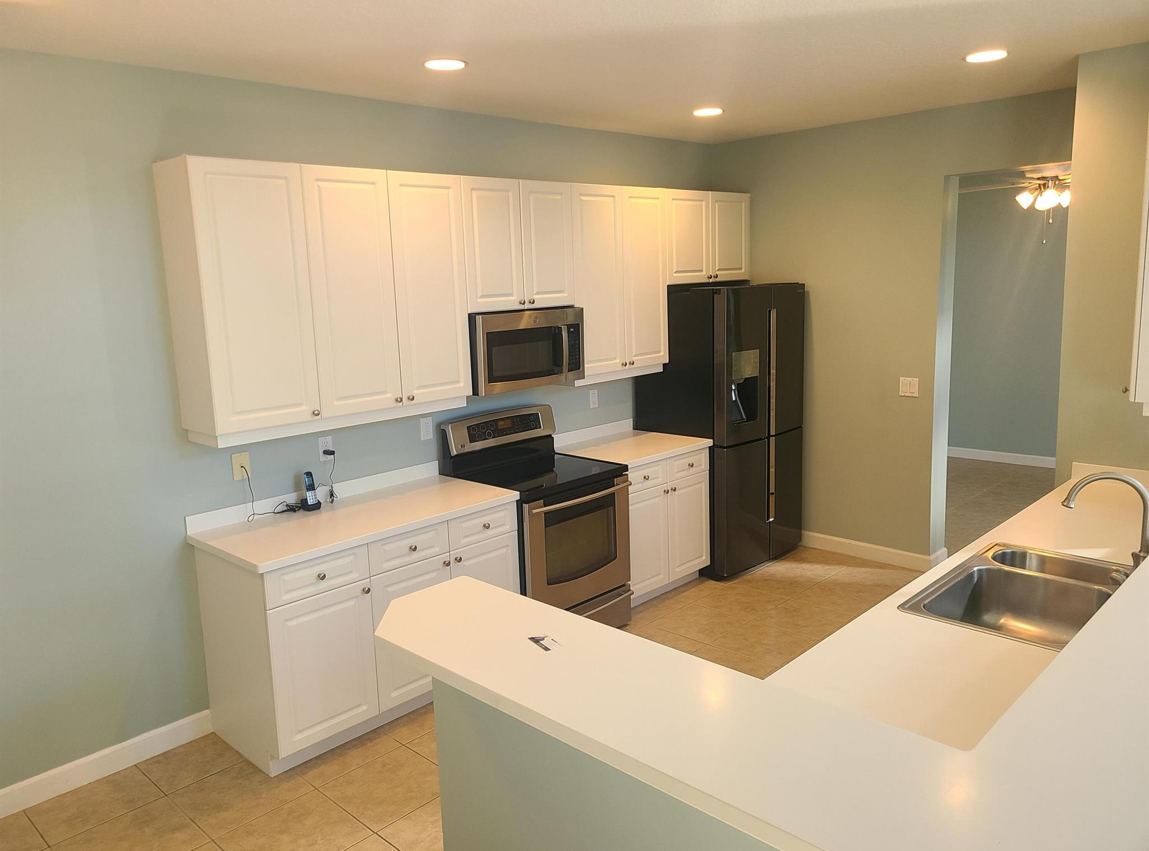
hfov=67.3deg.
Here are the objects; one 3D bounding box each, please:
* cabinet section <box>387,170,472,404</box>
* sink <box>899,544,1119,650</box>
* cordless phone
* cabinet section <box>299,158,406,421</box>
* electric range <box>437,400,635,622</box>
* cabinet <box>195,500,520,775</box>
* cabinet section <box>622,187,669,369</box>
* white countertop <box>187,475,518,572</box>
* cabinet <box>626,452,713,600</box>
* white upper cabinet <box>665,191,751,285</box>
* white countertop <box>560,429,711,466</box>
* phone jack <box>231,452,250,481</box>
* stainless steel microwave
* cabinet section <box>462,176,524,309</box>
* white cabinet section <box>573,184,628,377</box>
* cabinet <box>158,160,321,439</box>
[{"bbox_3d":[-0.787,-0.657,4.169,0.332,1.058,0.415,8,14,43],"label":"cabinet section"},{"bbox_3d":[1.472,0.614,2.738,0.556,0.196,0.832,8,14,43],"label":"sink"},{"bbox_3d":[-1.216,0.300,3.977,0.087,0.168,0.084,8,14,43],"label":"cordless phone"},{"bbox_3d":[-1.076,-0.595,3.875,0.332,1.058,0.418,8,14,43],"label":"cabinet section"},{"bbox_3d":[-0.190,0.544,4.654,0.708,1.230,0.763,8,14,43],"label":"electric range"},{"bbox_3d":[-0.935,0.858,4.000,0.632,0.892,1.302,8,14,43],"label":"cabinet"},{"bbox_3d":[0.315,-0.893,5.290,0.332,1.058,0.408,8,14,43],"label":"cabinet section"},{"bbox_3d":[-0.952,0.408,3.904,0.650,0.036,1.314,8,14,43],"label":"white countertop"},{"bbox_3d":[0.332,0.584,5.289,0.632,0.877,0.812,8,14,43],"label":"cabinet"},{"bbox_3d":[0.771,-1.234,5.710,0.334,0.569,0.923,8,14,43],"label":"white upper cabinet"},{"bbox_3d":[0.332,0.133,5.213,0.648,0.037,0.807,8,14,43],"label":"white countertop"},{"bbox_3d":[-1.464,0.180,3.799,0.010,0.119,0.077,8,14,43],"label":"phone jack"},{"bbox_3d":[-0.332,-0.414,4.605,0.415,0.403,0.756,8,14,43],"label":"stainless steel microwave"},{"bbox_3d":[-0.517,-0.915,4.414,0.332,0.653,0.382,8,14,43],"label":"cabinet section"},{"bbox_3d":[0.026,-0.831,4.996,0.332,1.058,0.425,8,14,43],"label":"white cabinet section"},{"bbox_3d":[-1.374,-0.527,3.556,0.323,1.061,0.457,8,14,43],"label":"cabinet"}]

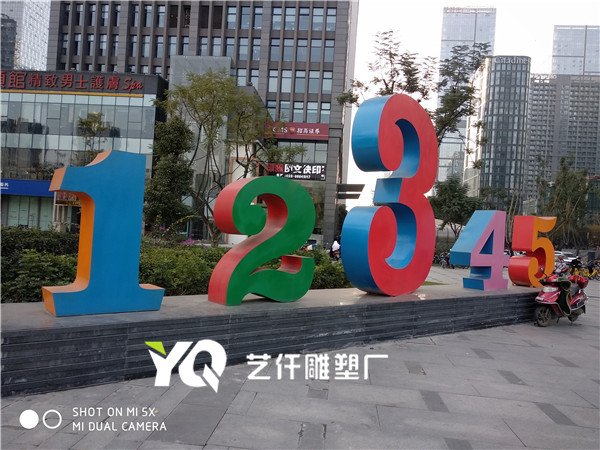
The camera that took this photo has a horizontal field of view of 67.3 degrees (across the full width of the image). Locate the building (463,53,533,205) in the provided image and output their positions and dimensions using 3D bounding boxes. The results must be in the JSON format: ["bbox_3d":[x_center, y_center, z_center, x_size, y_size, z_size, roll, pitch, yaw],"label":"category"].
[{"bbox_3d":[93.360,-33.197,218.990,18.494,83.460,34.019,3,0,7],"label":"building"}]

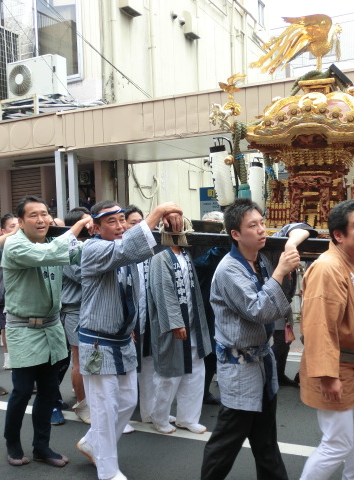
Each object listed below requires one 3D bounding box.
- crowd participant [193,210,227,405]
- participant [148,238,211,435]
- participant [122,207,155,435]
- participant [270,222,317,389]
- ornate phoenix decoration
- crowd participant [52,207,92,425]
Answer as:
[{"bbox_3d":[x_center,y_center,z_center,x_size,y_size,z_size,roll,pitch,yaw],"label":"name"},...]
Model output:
[{"bbox_3d":[0.276,0.561,4.368,0.450,1.620,0.500,-1,2,22],"label":"crowd participant"},{"bbox_3d":[0.018,0.607,3.771,0.380,1.580,0.500,0,2,42],"label":"participant"},{"bbox_3d":[-0.313,0.569,3.871,0.450,1.670,0.520,-1,2,30],"label":"participant"},{"bbox_3d":[1.019,0.515,4.790,0.450,1.640,0.500,-1,2,22],"label":"participant"},{"bbox_3d":[0.801,-1.328,3.500,0.570,0.370,0.320,-1,2,23],"label":"ornate phoenix decoration"},{"bbox_3d":[-0.799,0.585,4.009,0.480,1.660,0.500,-1,2,15],"label":"crowd participant"}]

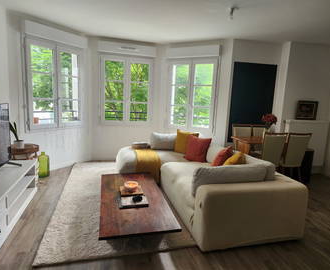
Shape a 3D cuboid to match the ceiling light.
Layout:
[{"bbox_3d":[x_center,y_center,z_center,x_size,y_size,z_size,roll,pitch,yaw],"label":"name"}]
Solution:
[{"bbox_3d":[0.821,-1.463,2.897,0.110,0.140,0.110,3,9,0],"label":"ceiling light"}]

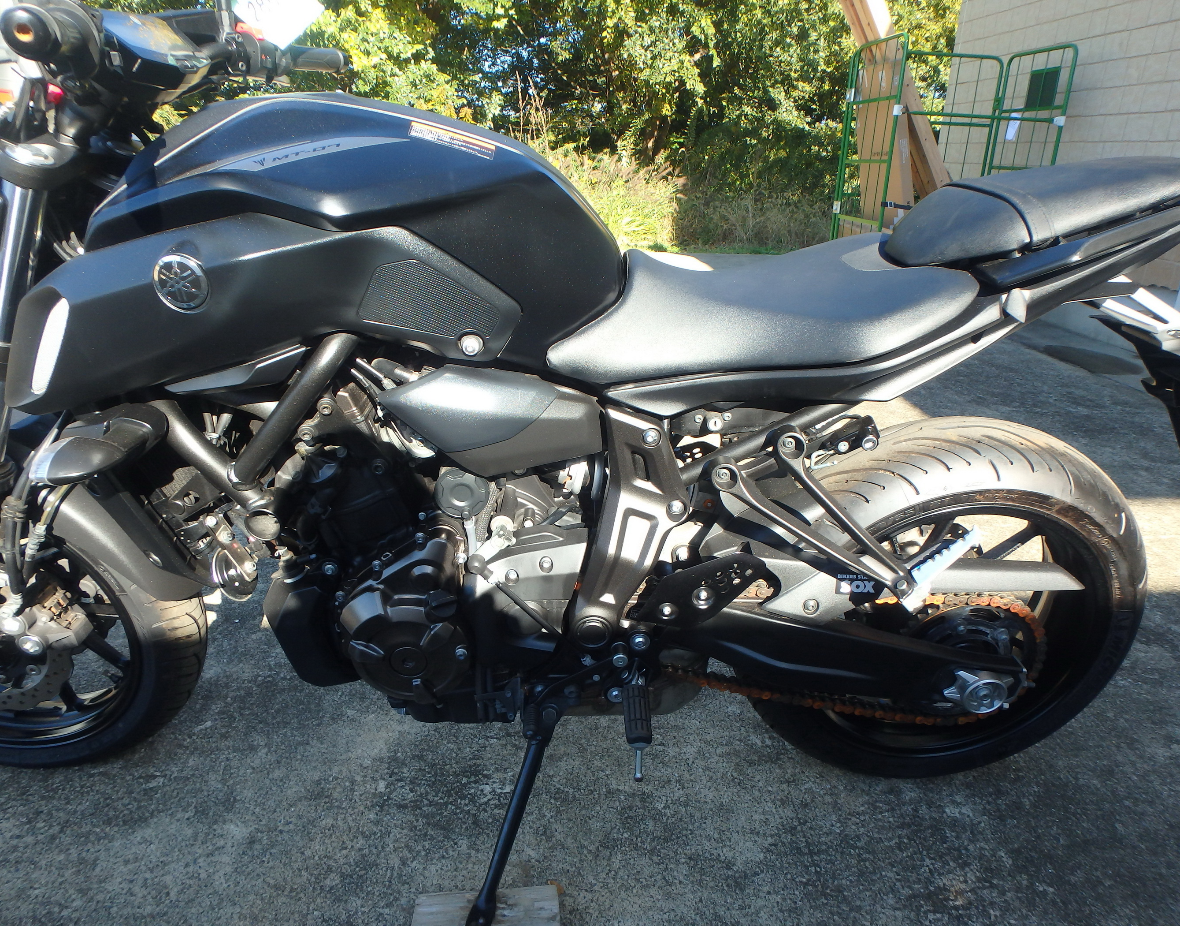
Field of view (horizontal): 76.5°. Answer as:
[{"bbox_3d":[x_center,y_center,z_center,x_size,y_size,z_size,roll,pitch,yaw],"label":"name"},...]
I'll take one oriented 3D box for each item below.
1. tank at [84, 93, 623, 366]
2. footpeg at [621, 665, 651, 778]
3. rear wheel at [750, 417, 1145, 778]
[{"bbox_3d":[-0.245,-0.283,0.897,0.579,0.292,0.322,0,26,-2],"label":"tank"},{"bbox_3d":[0.063,0.333,0.960,0.038,0.089,0.113,0,26,-2],"label":"footpeg"},{"bbox_3d":[0.529,0.227,1.172,0.626,0.626,0.183,0,26,-2],"label":"rear wheel"}]

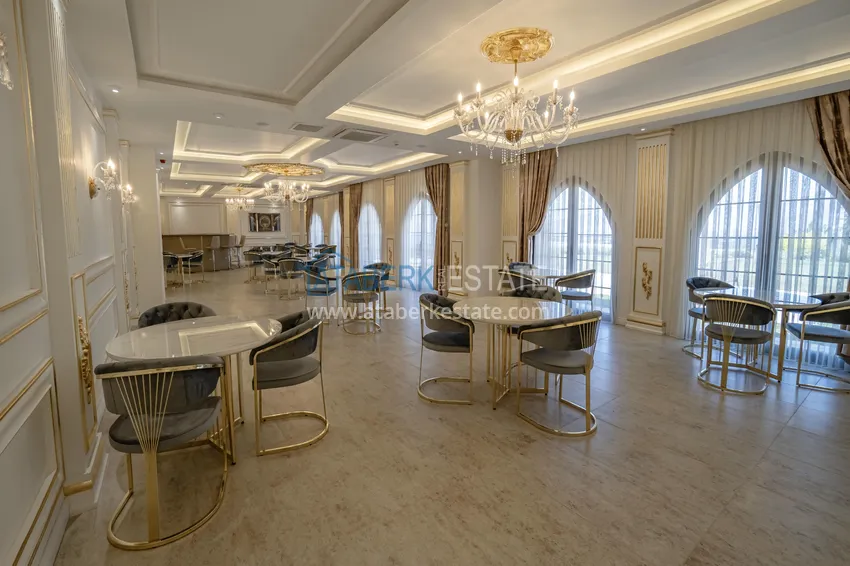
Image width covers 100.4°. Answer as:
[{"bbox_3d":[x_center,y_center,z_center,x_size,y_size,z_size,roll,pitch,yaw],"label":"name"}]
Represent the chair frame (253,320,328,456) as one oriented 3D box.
[{"bbox_3d":[-0.890,0.631,2.425,0.500,0.800,0.500,-3,9,-20],"label":"chair frame"}]

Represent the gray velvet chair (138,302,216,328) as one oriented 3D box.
[{"bbox_3d":[-1.740,0.592,2.591,0.520,0.830,0.510,-6,10,-36],"label":"gray velvet chair"}]

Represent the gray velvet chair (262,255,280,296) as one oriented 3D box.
[{"bbox_3d":[-3.290,-0.142,7.683,0.510,0.810,0.520,-1,9,-5],"label":"gray velvet chair"}]

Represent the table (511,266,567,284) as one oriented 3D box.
[{"bbox_3d":[1.670,0.205,5.215,0.950,0.740,0.950,-6,10,-35],"label":"table"}]

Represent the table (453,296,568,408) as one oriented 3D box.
[{"bbox_3d":[0.810,0.613,3.238,1.130,0.740,1.130,0,9,0],"label":"table"}]

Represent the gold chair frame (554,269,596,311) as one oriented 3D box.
[{"bbox_3d":[2.250,0.223,5.241,0.510,0.810,0.520,4,9,26],"label":"gold chair frame"}]

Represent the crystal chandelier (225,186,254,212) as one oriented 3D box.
[{"bbox_3d":[-6.264,-2.808,12.158,0.930,0.890,0.930,-6,10,-37],"label":"crystal chandelier"}]

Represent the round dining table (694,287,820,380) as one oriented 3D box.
[{"bbox_3d":[3.270,0.494,3.593,0.960,0.760,0.960,-6,10,-35],"label":"round dining table"}]

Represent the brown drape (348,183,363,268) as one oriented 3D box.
[{"bbox_3d":[-2.140,-1.614,11.083,0.200,2.800,0.720,-8,11,-41],"label":"brown drape"}]

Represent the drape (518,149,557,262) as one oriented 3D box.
[{"bbox_3d":[1.940,-0.893,6.269,0.200,2.720,0.720,-6,10,-37],"label":"drape"}]

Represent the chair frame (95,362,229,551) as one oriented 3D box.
[{"bbox_3d":[-1.290,0.740,1.779,0.520,0.810,0.510,-3,9,-21],"label":"chair frame"}]

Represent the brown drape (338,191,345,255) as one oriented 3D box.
[{"bbox_3d":[-2.751,-1.677,11.706,0.200,2.720,0.420,-6,10,-37],"label":"brown drape"}]

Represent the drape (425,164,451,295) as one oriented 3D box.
[{"bbox_3d":[0.240,-1.141,7.949,0.200,2.800,0.740,-8,11,-41],"label":"drape"}]

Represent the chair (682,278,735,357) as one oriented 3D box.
[{"bbox_3d":[3.240,0.382,4.046,0.510,0.830,0.510,-1,8,-6],"label":"chair"}]

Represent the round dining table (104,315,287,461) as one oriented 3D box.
[{"bbox_3d":[-1.400,0.685,2.317,0.960,0.760,0.960,0,8,0],"label":"round dining table"}]

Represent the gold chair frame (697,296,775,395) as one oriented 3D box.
[{"bbox_3d":[2.870,0.514,3.292,0.510,0.810,0.520,-7,11,-40],"label":"gold chair frame"}]

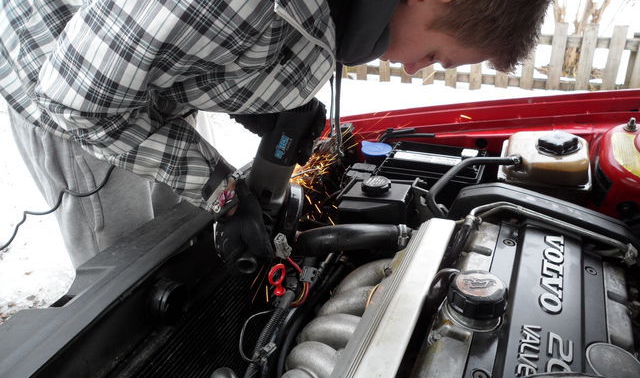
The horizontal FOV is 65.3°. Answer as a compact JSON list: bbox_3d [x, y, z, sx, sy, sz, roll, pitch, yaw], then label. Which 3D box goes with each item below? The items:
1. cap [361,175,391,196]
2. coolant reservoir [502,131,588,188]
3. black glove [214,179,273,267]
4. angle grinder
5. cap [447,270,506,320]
[{"bbox_3d":[0.103,-0.006,0.920,0.052,0.022,0.052,-2,24,1],"label":"cap"},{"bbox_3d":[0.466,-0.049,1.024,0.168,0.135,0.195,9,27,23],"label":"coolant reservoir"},{"bbox_3d":[-0.131,0.060,0.855,0.090,0.095,0.150,22,38,-57],"label":"black glove"},{"bbox_3d":[-0.054,0.001,0.835,0.110,0.310,0.190,23,41,-2],"label":"angle grinder"},{"bbox_3d":[0.194,0.130,0.613,0.071,0.029,0.071,5,29,-3],"label":"cap"}]

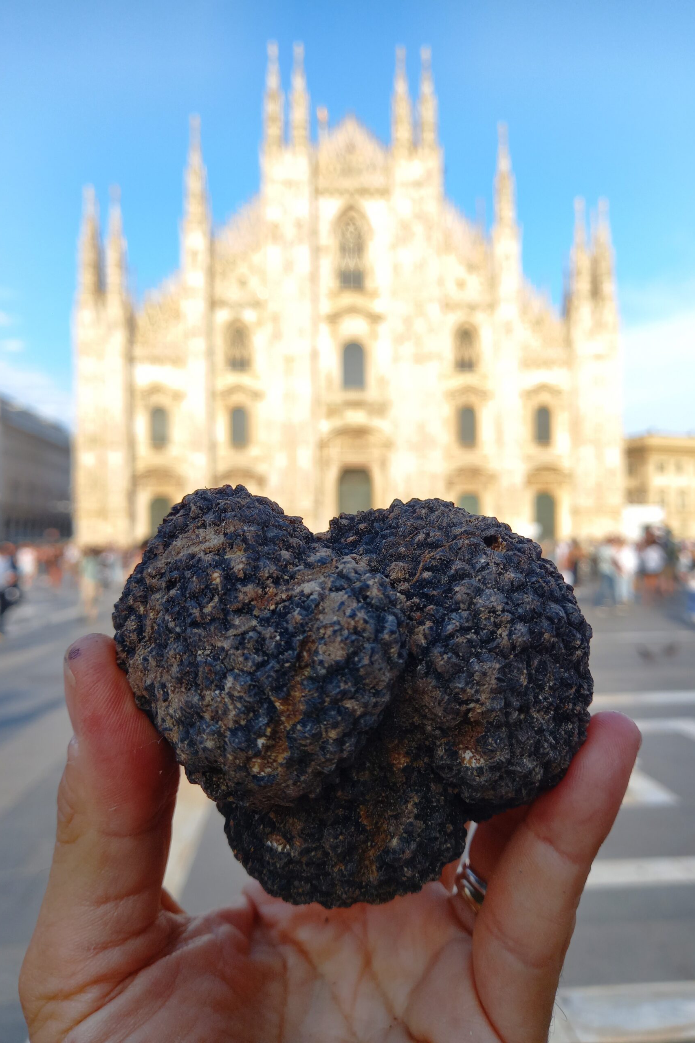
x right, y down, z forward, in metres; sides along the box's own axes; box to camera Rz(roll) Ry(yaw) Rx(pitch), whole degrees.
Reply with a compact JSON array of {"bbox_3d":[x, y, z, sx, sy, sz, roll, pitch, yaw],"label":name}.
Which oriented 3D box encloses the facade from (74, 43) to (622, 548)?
[{"bbox_3d":[0.501,-28.210,96.427,67.800,63.400,8.000,-1,-1,-4],"label":"facade"}]

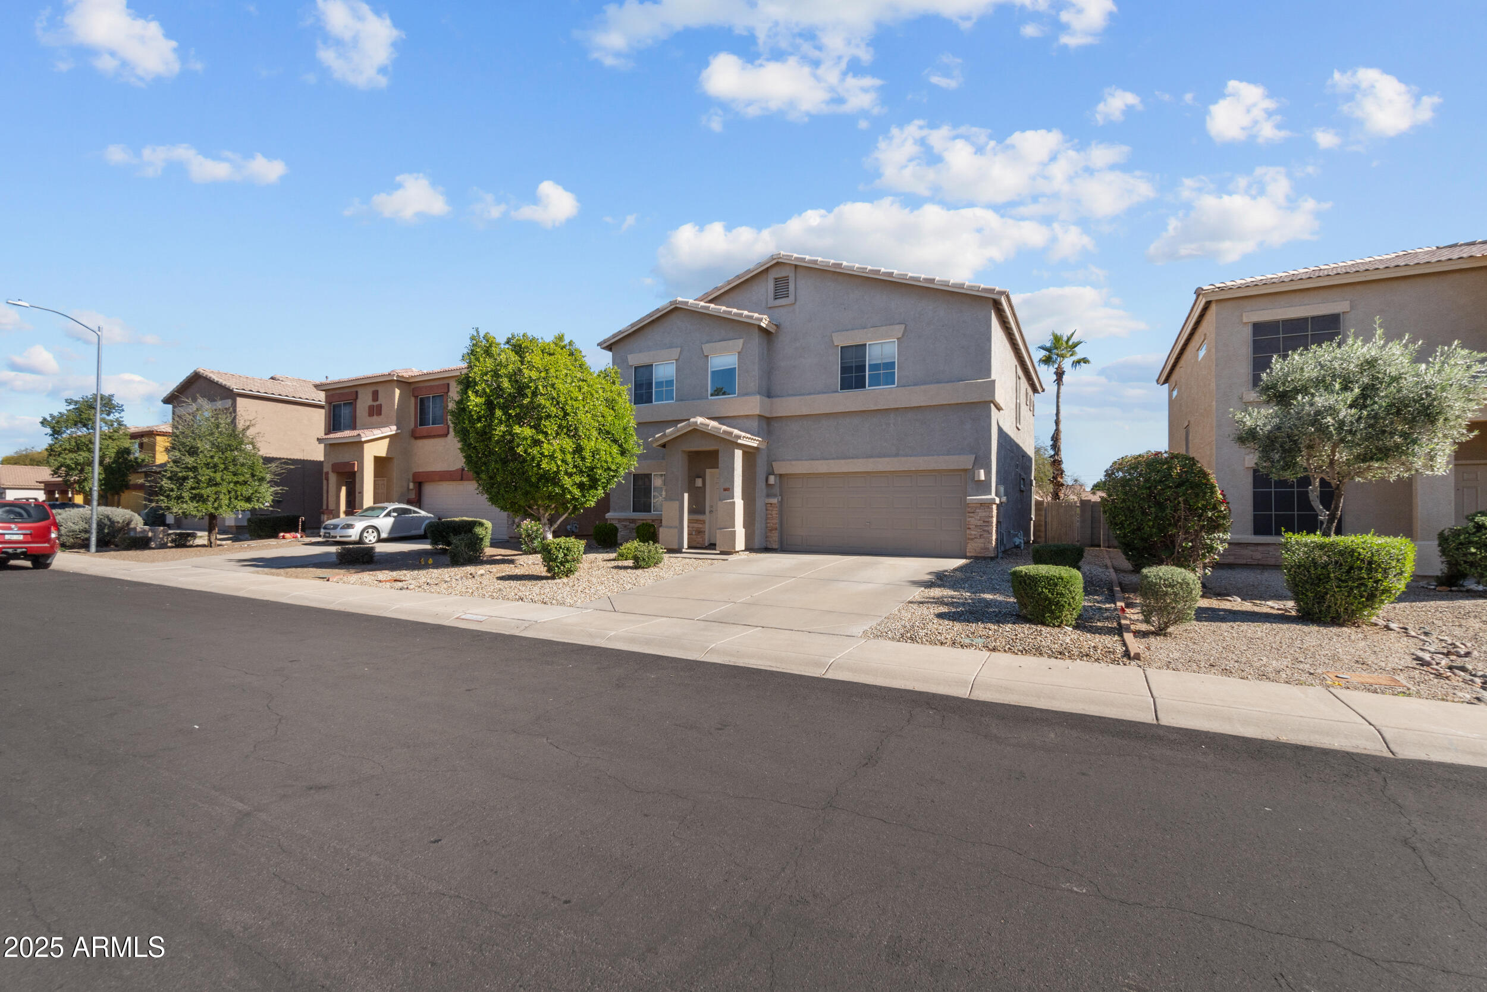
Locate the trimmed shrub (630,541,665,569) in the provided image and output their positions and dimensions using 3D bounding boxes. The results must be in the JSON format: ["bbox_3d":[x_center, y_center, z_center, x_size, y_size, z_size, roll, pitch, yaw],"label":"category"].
[{"bbox_3d":[-2.274,1.379,14.620,0.790,0.612,0.770,0,-1,0],"label":"trimmed shrub"}]

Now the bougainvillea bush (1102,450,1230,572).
[{"bbox_3d":[7.403,0.422,10.939,2.000,2.426,2.000,0,-1,30],"label":"bougainvillea bush"}]

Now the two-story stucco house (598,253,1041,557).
[{"bbox_3d":[3.660,-2.409,21.932,11.800,8.180,14.250,0,-2,29],"label":"two-story stucco house"}]

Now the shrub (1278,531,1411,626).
[{"bbox_3d":[8.445,1.110,8.711,1.400,1.169,1.300,0,-1,30],"label":"shrub"}]

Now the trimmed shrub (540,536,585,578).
[{"bbox_3d":[-4.118,1.345,13.969,0.970,0.930,0.950,0,-2,29],"label":"trimmed shrub"}]

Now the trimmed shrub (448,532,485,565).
[{"bbox_3d":[-7.340,1.368,16.502,0.920,0.870,0.920,0,-2,29],"label":"trimmed shrub"}]

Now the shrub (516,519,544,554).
[{"bbox_3d":[-6.232,1.167,18.338,0.980,1.060,0.980,0,-2,29],"label":"shrub"}]

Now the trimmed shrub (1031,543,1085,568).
[{"bbox_3d":[6.392,1.243,12.558,0.950,0.640,0.920,0,-2,29],"label":"trimmed shrub"}]

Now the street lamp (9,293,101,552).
[{"bbox_3d":[-21.787,-2.038,19.586,0.350,7.778,2.082,0,-1,27],"label":"street lamp"}]

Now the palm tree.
[{"bbox_3d":[16.779,-3.443,32.543,2.546,10.467,2.546,0,-1,30],"label":"palm tree"}]

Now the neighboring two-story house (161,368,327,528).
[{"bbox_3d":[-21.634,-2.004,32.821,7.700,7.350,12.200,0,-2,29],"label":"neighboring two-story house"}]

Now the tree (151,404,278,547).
[{"bbox_3d":[-17.912,-0.759,21.246,3.500,5.005,3.500,0,-1,30],"label":"tree"}]

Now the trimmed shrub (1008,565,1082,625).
[{"bbox_3d":[4.250,1.383,8.720,0.970,0.779,0.950,0,-1,30],"label":"trimmed shrub"}]

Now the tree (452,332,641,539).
[{"bbox_3d":[-5.221,-1.343,16.756,4.808,6.018,4.808,0,-1,30],"label":"tree"}]

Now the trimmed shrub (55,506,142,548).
[{"bbox_3d":[-24.936,1.176,23.880,2.600,1.580,2.100,0,-2,29],"label":"trimmed shrub"}]

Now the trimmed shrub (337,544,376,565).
[{"bbox_3d":[-10.726,1.589,17.164,0.930,0.570,0.850,0,-2,29],"label":"trimmed shrub"}]

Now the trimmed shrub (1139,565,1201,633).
[{"bbox_3d":[5.585,1.319,8.156,0.700,0.880,0.700,0,-2,29],"label":"trimmed shrub"}]

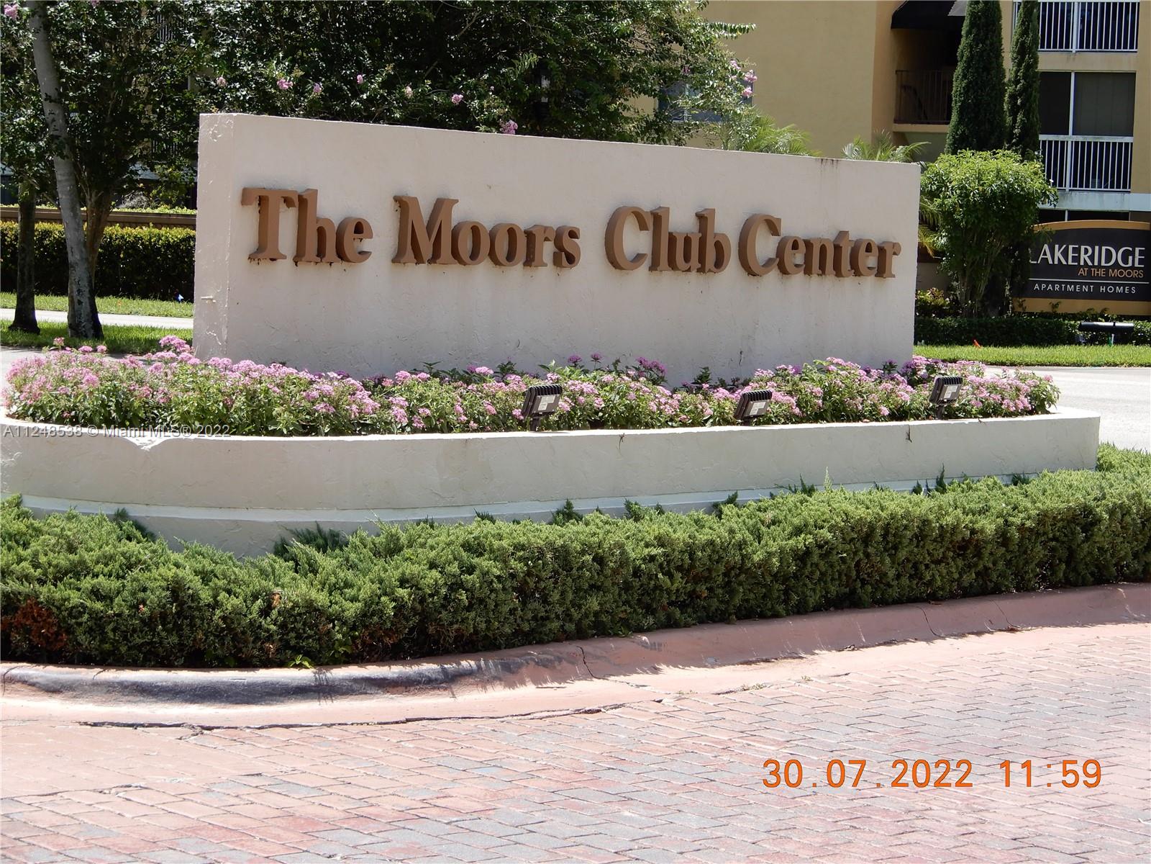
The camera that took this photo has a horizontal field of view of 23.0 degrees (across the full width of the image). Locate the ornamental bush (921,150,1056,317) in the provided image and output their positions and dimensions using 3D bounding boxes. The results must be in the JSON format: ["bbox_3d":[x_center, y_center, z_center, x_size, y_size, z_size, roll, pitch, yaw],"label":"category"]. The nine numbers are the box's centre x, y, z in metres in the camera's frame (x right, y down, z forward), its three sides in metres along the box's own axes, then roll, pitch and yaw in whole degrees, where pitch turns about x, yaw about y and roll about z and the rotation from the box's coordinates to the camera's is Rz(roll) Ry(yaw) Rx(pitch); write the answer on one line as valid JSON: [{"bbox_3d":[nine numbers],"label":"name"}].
[{"bbox_3d":[7.059,-3.279,48.500,2.350,3.100,2.200,2,4,0],"label":"ornamental bush"}]

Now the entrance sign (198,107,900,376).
[{"bbox_3d":[0.128,-0.814,14.505,0.300,1.337,4.988,6,5,44],"label":"entrance sign"}]

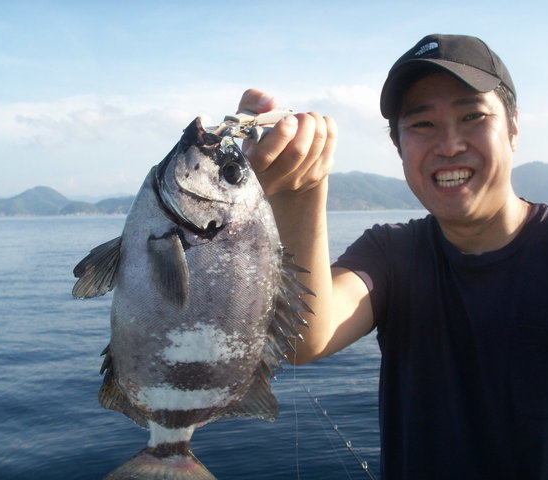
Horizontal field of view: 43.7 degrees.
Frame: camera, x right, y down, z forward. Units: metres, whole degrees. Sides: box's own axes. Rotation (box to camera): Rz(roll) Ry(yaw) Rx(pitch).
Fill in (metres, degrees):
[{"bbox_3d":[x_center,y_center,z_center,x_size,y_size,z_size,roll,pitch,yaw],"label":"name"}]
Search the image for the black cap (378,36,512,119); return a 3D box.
[{"bbox_3d":[0.229,-0.219,0.920,0.170,0.130,0.262,-9,-6,32],"label":"black cap"}]

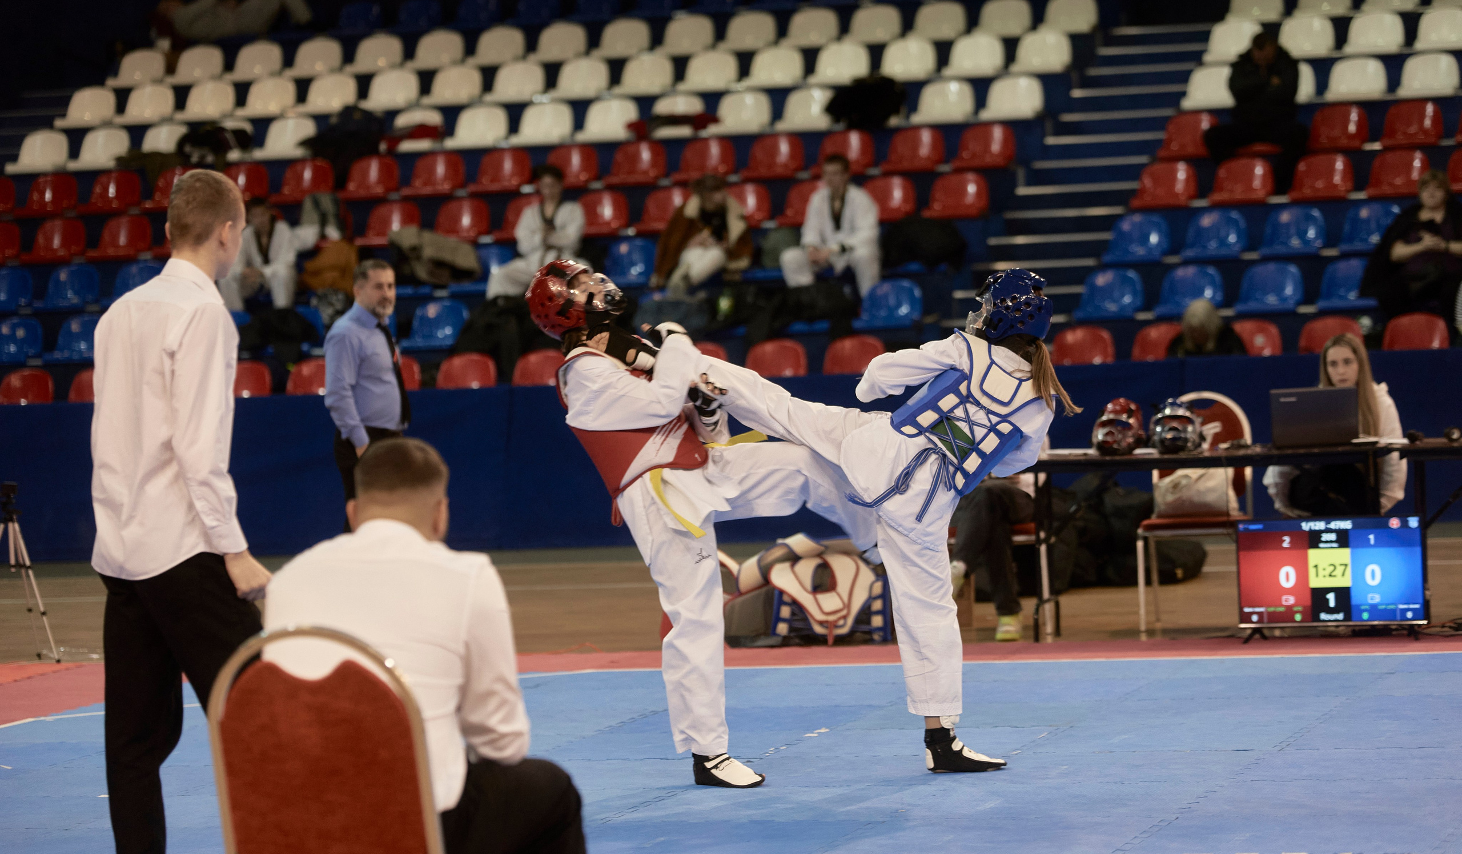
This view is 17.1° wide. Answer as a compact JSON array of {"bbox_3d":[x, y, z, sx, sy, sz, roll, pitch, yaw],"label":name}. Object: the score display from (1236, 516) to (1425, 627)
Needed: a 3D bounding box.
[{"bbox_3d":[2.286,0.548,18.507,0.720,0.415,0.070,-2,2,17],"label":"score display"}]

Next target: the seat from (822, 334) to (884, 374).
[{"bbox_3d":[0.724,-0.402,29.672,0.410,0.330,0.400,-2,2,16],"label":"seat"}]

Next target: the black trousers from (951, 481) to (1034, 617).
[{"bbox_3d":[1.024,0.469,19.550,0.390,0.580,0.580,-2,2,18],"label":"black trousers"}]

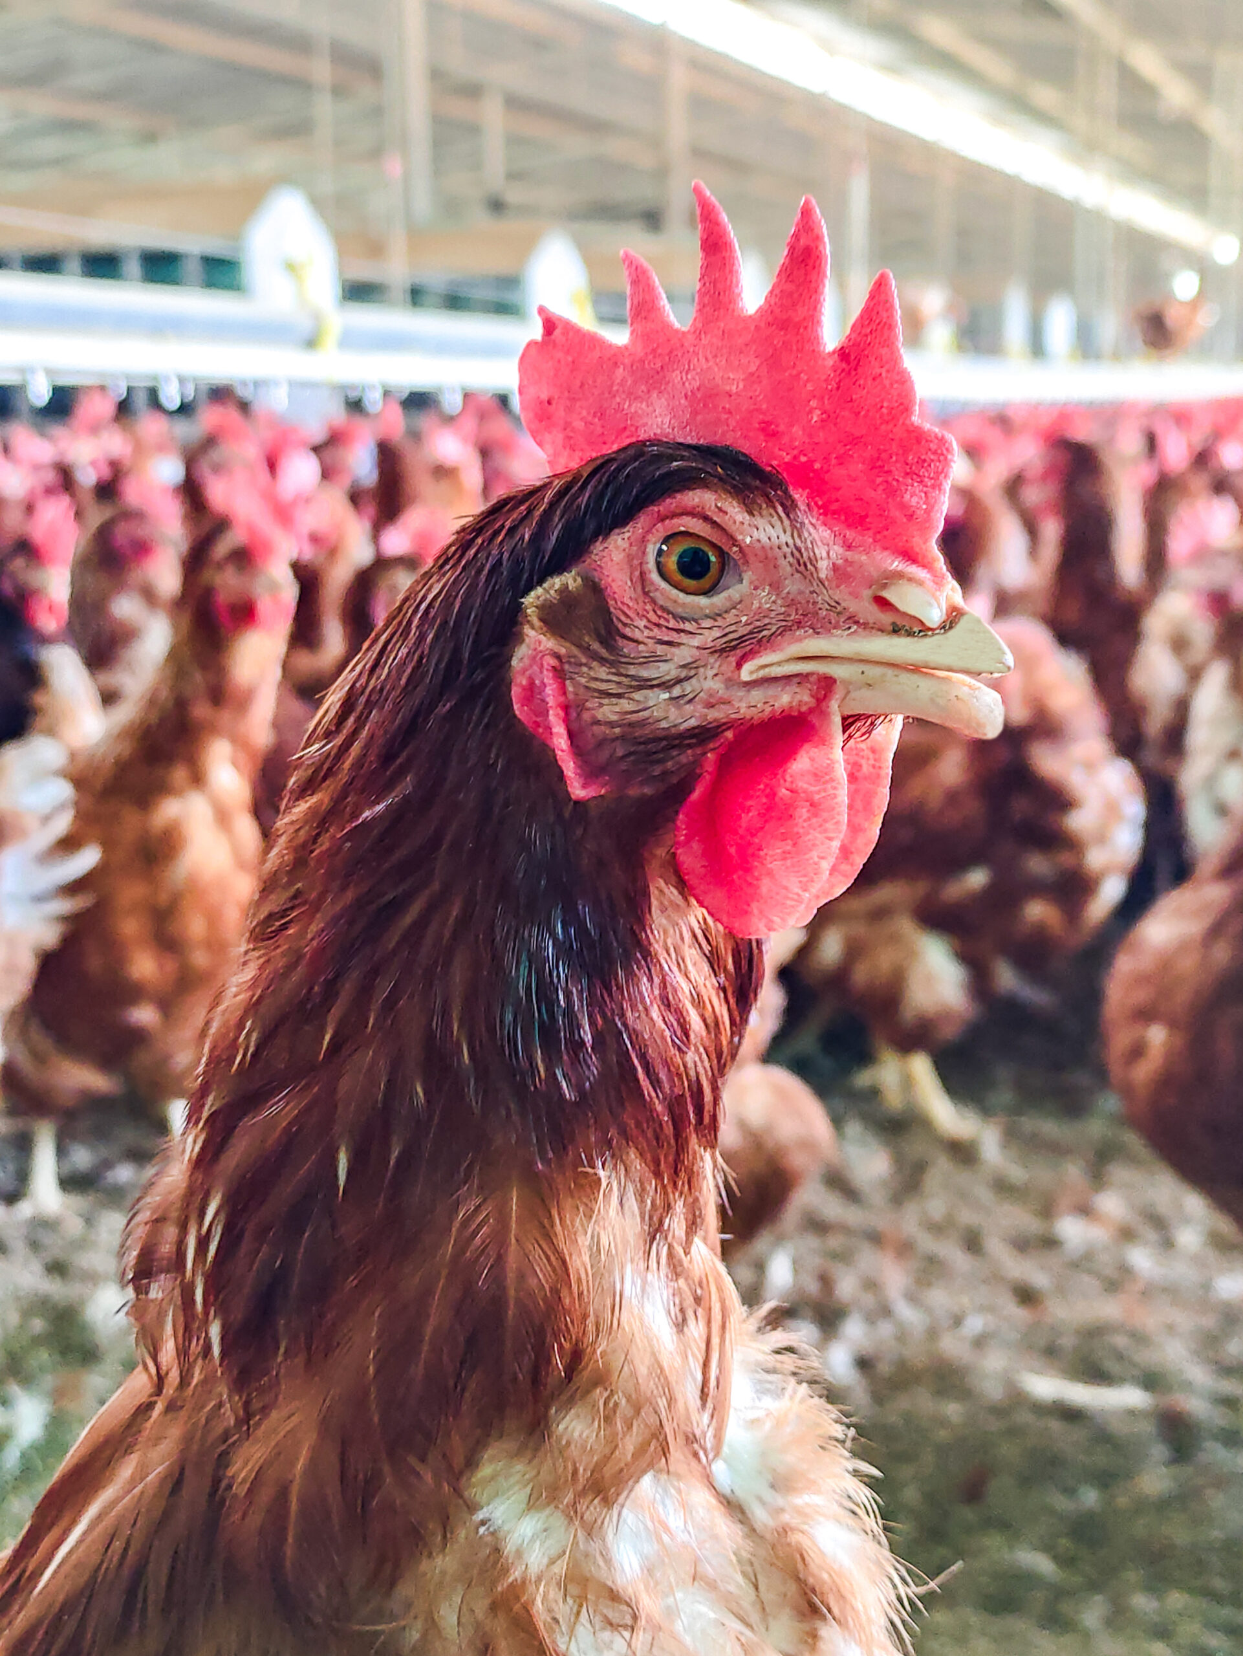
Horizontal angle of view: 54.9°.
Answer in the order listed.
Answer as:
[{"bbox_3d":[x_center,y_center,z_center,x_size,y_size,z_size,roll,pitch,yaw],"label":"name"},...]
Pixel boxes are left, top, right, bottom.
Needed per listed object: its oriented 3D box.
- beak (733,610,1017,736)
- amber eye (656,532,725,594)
[{"bbox_3d":[0.037,-0.022,0.174,0.035,0.018,0.017,8,20,23],"label":"beak"},{"bbox_3d":[0.010,-0.038,0.174,0.011,0.009,0.007,3,19,9],"label":"amber eye"}]

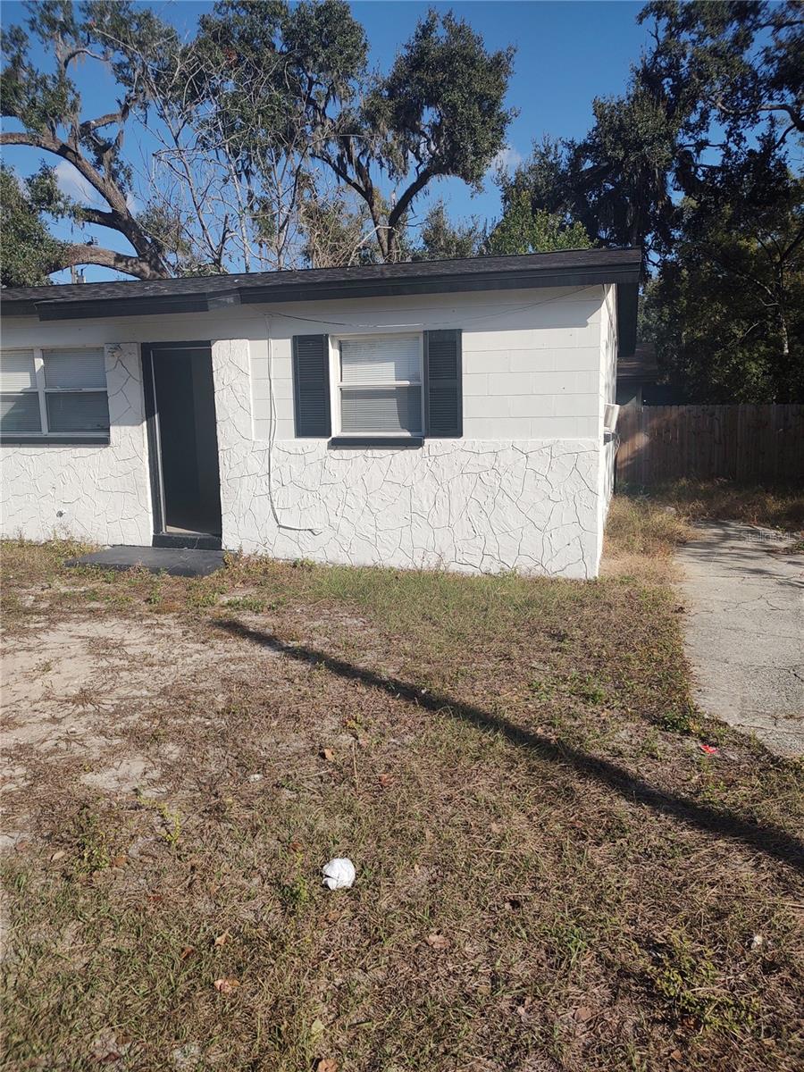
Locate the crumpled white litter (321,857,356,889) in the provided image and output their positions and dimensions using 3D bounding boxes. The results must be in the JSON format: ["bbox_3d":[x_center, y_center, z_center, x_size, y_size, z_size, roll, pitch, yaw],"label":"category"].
[{"bbox_3d":[-0.205,1.097,2.418,0.108,0.075,0.105,-1,9,-5],"label":"crumpled white litter"}]

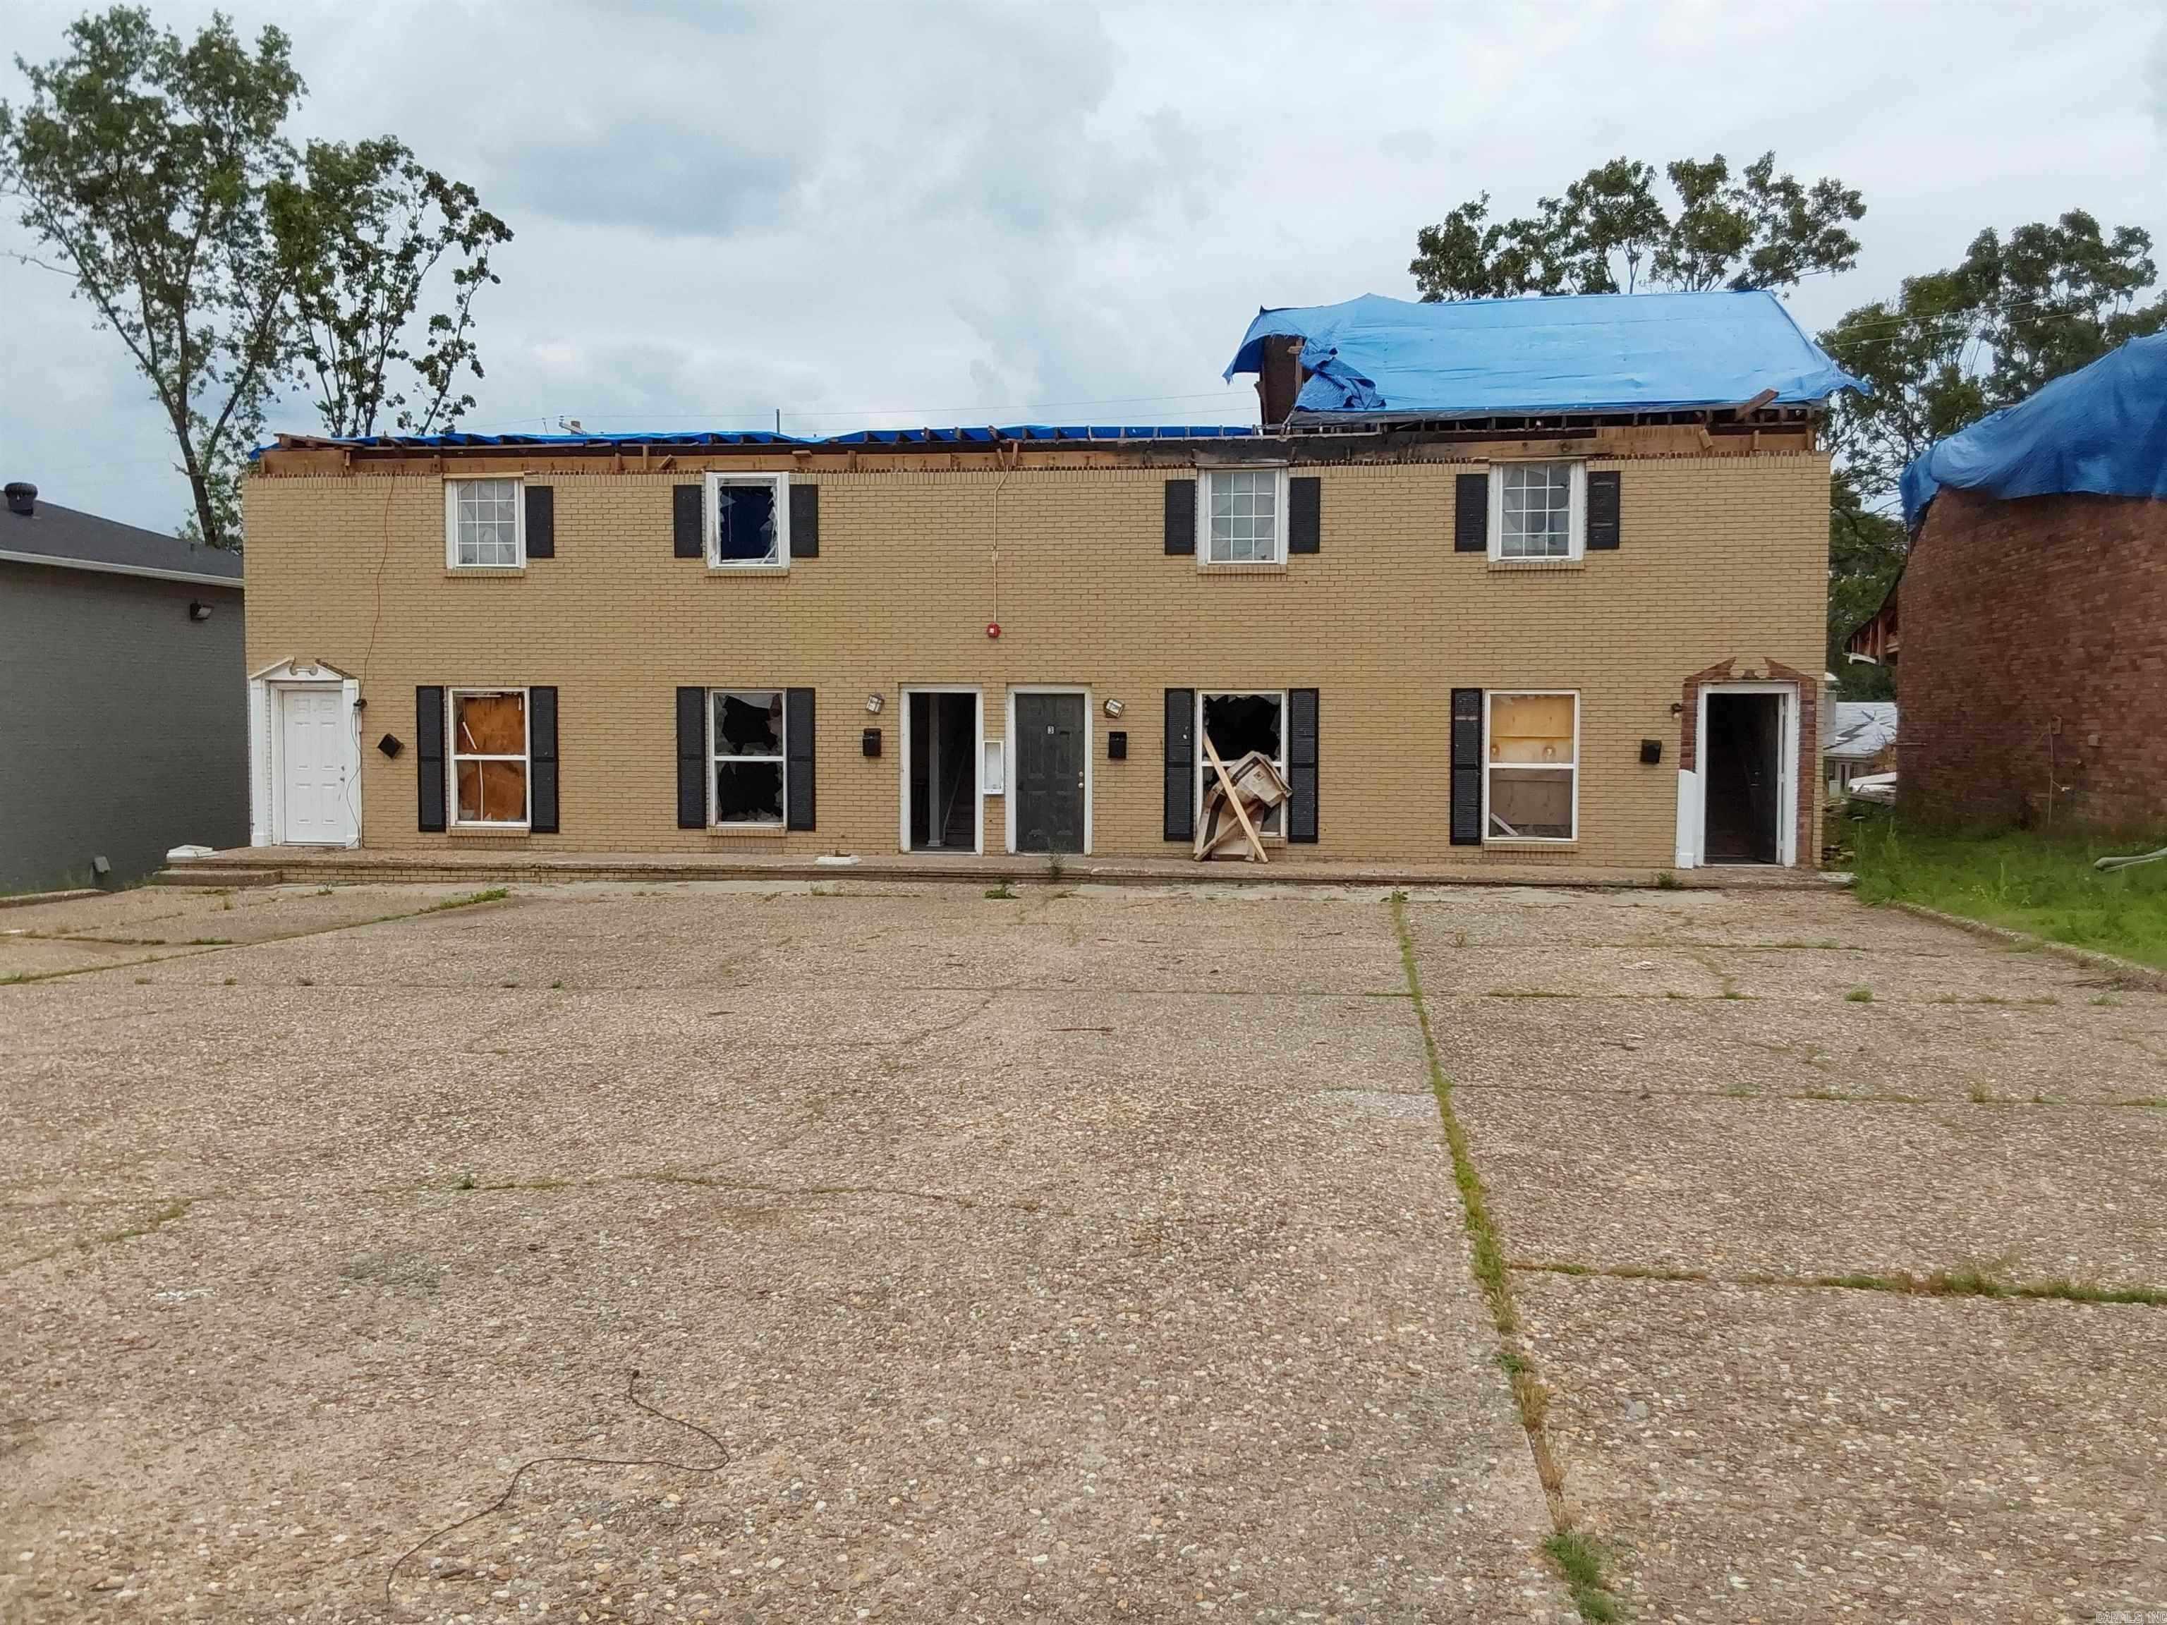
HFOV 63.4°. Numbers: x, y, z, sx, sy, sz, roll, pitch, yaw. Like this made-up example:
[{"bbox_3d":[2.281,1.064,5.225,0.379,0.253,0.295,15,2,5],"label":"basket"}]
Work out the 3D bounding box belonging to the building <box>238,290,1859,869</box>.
[{"bbox_3d":[-0.557,-3.501,26.121,20.200,7.800,8.500,1,2,7],"label":"building"}]

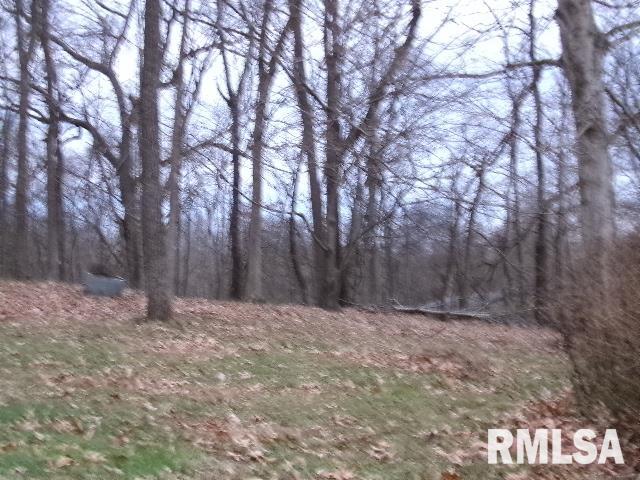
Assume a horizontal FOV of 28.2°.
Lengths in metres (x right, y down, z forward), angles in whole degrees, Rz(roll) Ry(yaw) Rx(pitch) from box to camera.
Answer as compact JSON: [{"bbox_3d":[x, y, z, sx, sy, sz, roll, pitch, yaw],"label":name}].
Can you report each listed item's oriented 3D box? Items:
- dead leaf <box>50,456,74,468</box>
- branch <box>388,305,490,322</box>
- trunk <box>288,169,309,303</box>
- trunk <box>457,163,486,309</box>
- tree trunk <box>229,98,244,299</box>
[{"bbox_3d":[-1.615,1.395,8.000,0.145,0.050,0.120,0,0,0],"label":"dead leaf"},{"bbox_3d":[2.692,1.642,28.500,2.250,0.270,0.300,6,0,-11],"label":"branch"},{"bbox_3d":[-0.539,-0.113,32.000,0.350,3.400,0.330,-4,0,0],"label":"trunk"},{"bbox_3d":[4.064,-0.093,34.000,0.360,3.850,0.350,8,0,0],"label":"trunk"},{"bbox_3d":[-2.095,-1.041,32.000,0.340,5.000,0.340,0,0,0],"label":"tree trunk"}]

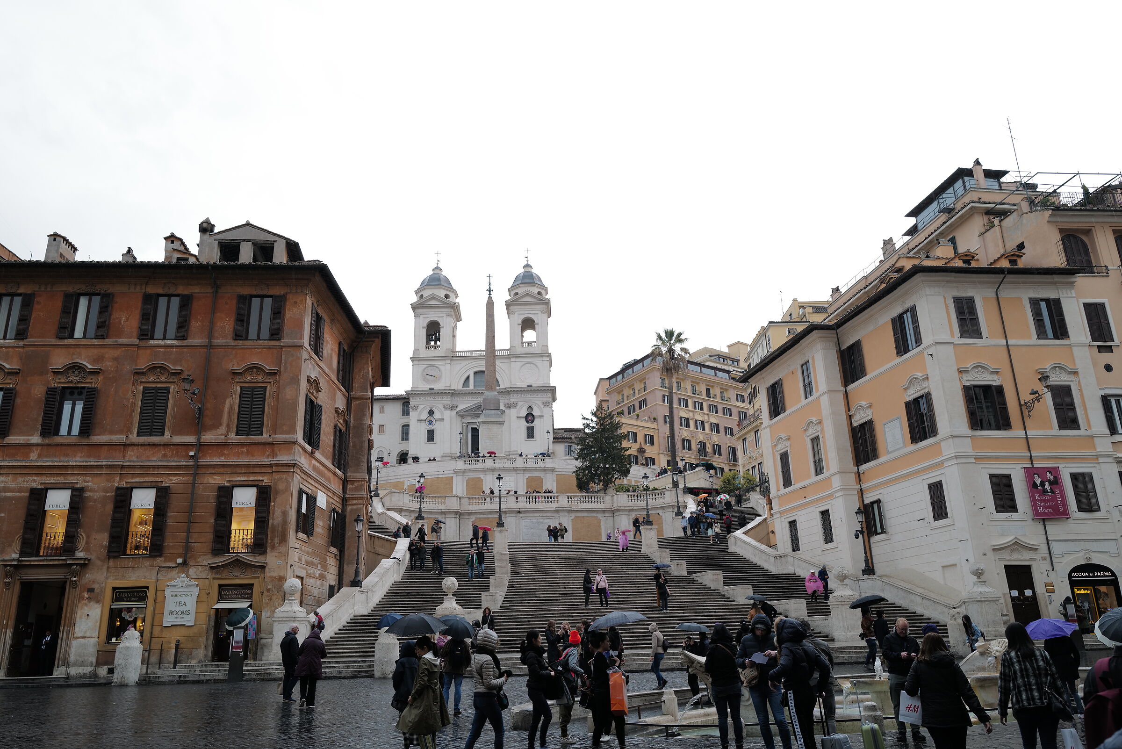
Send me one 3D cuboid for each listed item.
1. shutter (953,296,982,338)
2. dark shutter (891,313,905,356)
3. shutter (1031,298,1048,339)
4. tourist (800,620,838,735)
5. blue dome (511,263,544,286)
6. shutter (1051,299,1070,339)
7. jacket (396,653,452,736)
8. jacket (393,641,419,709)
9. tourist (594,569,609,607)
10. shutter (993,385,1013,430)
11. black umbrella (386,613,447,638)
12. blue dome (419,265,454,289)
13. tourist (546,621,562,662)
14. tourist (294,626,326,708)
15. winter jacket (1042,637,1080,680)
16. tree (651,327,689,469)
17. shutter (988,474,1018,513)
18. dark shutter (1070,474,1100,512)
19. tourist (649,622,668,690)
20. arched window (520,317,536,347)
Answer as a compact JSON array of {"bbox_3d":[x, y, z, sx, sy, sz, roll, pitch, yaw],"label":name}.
[{"bbox_3d":[17.881,-2.527,38.416,1.013,1.993,0.100,0,-18,-7],"label":"shutter"},{"bbox_3d":[17.950,-2.010,46.537,0.060,2.179,0.520,4,-19,-17],"label":"dark shutter"},{"bbox_3d":[24.144,-2.804,44.098,0.560,2.150,0.070,0,-18,-4],"label":"shutter"},{"bbox_3d":[3.631,4.451,12.715,0.550,1.700,0.480,10,-22,-32],"label":"tourist"},{"bbox_3d":[-5.599,-16.764,147.298,5.600,4.200,5.600,-1,-18,0],"label":"blue dome"},{"bbox_3d":[25.534,-2.848,44.648,0.520,2.189,0.060,-2,-18,0],"label":"shutter"},{"bbox_3d":[-1.820,4.225,11.578,0.600,1.050,0.520,-8,-19,20],"label":"jacket"},{"bbox_3d":[-2.227,4.409,12.780,0.490,0.996,0.330,-1,-18,-3],"label":"jacket"},{"bbox_3d":[1.764,9.645,39.415,0.600,1.640,0.380,-5,-18,8],"label":"tourist"},{"bbox_3d":[21.509,1.594,42.532,0.550,2.180,0.070,0,-18,-4],"label":"shutter"},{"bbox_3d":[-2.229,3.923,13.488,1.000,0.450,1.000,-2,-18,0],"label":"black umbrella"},{"bbox_3d":[-22.454,-17.160,157.461,6.100,5.000,6.100,-2,-18,0],"label":"blue dome"},{"bbox_3d":[-0.210,7.770,24.605,0.460,1.640,0.460,-9,-19,23],"label":"tourist"},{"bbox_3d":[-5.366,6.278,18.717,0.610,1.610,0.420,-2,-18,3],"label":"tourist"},{"bbox_3d":[9.704,5.488,16.967,0.500,0.907,0.340,-3,-18,5],"label":"winter jacket"},{"bbox_3d":[10.704,4.043,84.056,3.748,18.066,3.748,-2,-18,0],"label":"tree"},{"bbox_3d":[20.910,5.625,41.210,1.070,1.850,0.080,0,-18,-4],"label":"shutter"},{"bbox_3d":[21.855,4.918,36.405,1.014,1.641,0.100,0,-18,-7],"label":"dark shutter"},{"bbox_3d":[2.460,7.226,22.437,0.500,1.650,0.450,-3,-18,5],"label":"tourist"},{"bbox_3d":[-5.672,-7.437,152.659,2.759,5.569,0.600,-2,-18,0],"label":"arched window"}]

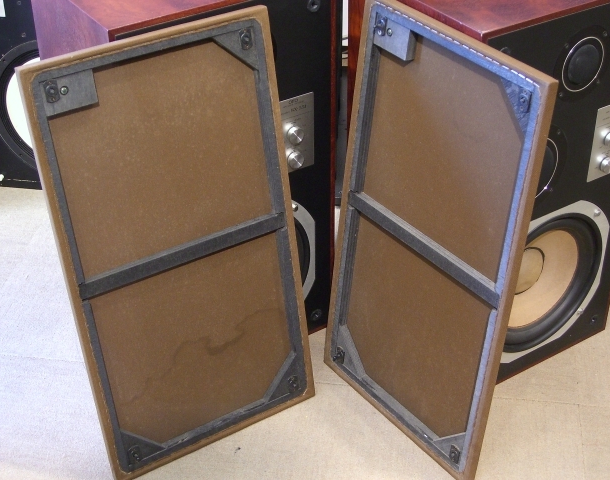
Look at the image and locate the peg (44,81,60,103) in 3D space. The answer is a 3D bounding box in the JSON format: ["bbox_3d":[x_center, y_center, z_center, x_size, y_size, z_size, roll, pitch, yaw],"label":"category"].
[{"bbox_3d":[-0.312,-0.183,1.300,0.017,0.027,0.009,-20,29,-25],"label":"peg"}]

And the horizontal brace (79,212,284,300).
[{"bbox_3d":[-0.170,0.019,1.488,0.320,0.022,0.018,-20,29,-25],"label":"horizontal brace"}]

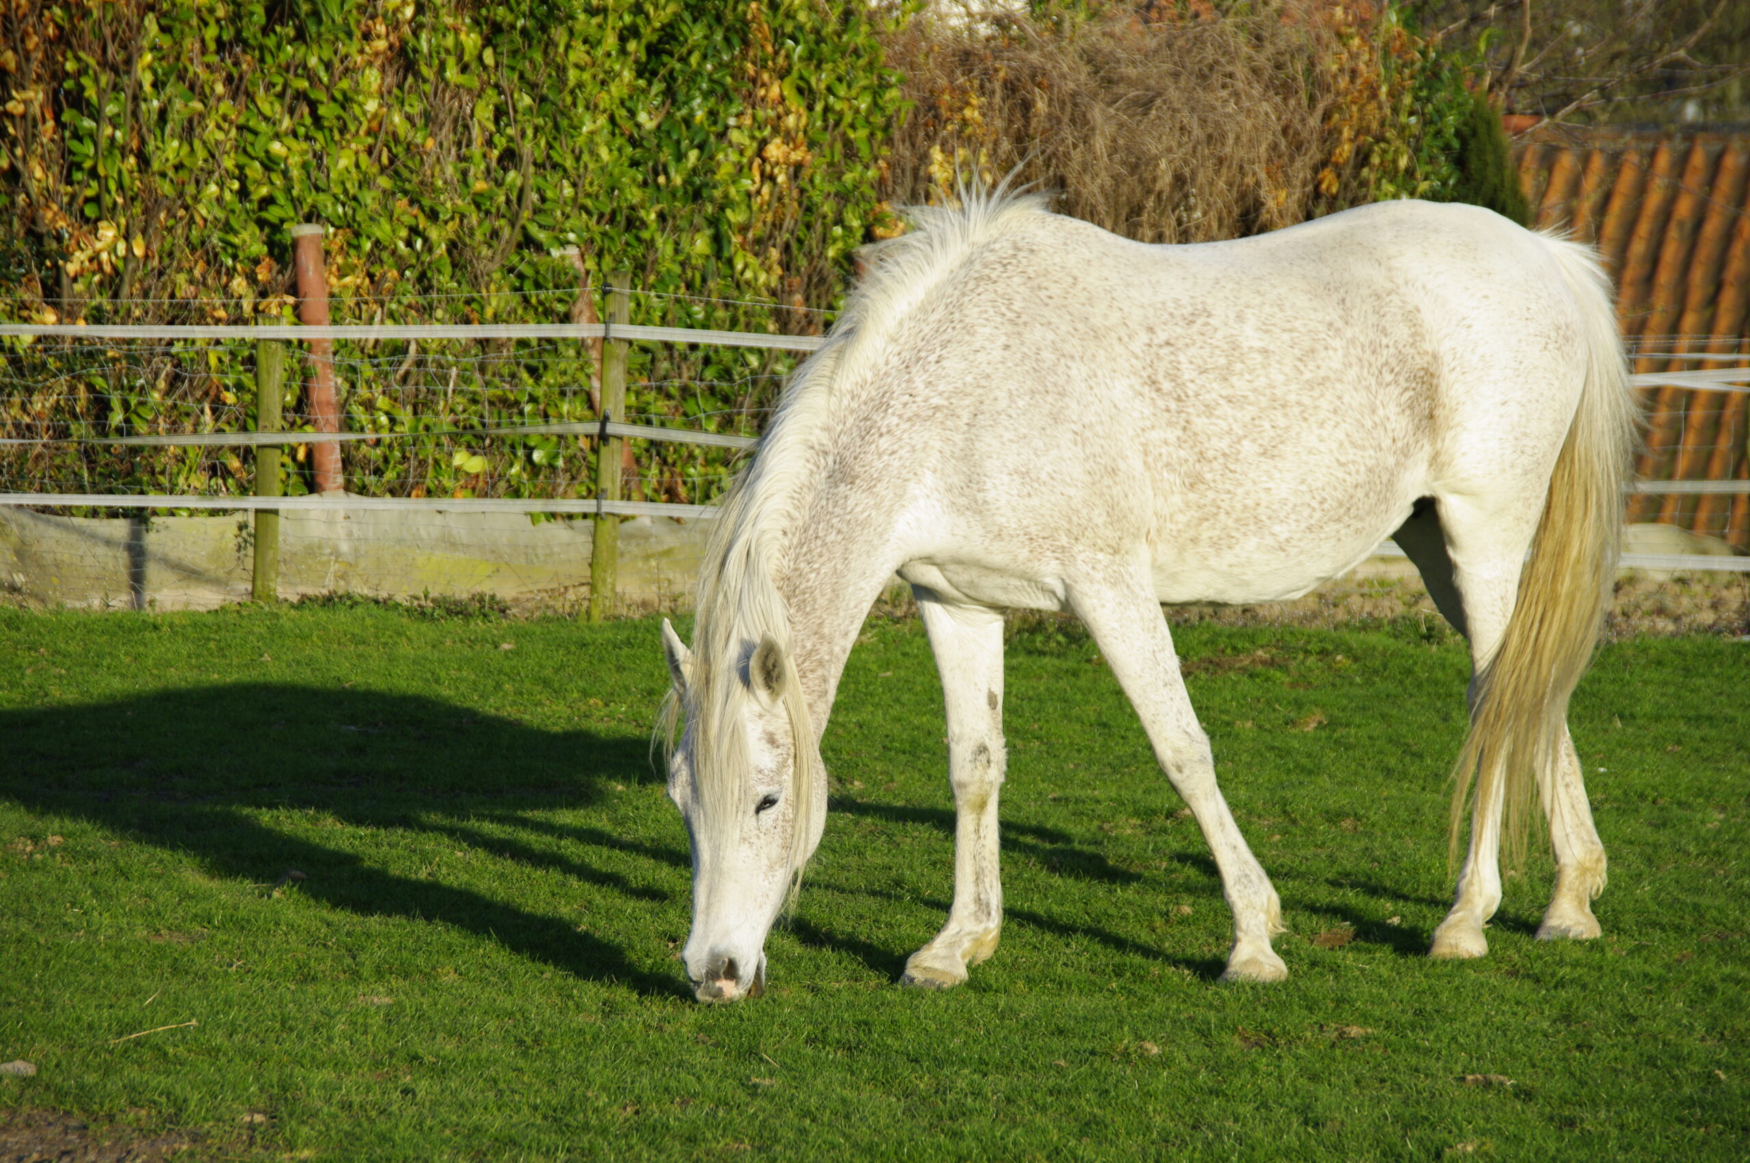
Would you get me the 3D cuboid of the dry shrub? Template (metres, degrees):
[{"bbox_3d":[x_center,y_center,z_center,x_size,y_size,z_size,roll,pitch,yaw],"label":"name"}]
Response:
[{"bbox_3d":[0.840,-1.130,34.300,1.700,1.950,1.000,0,2,0],"label":"dry shrub"}]

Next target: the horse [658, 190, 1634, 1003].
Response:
[{"bbox_3d":[0.550,0.000,18.450,2.150,1.520,0.580,-2,3,-35],"label":"horse"}]

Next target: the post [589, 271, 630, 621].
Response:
[{"bbox_3d":[-0.913,-0.465,32.500,0.090,1.210,0.090,2,2,0],"label":"post"}]

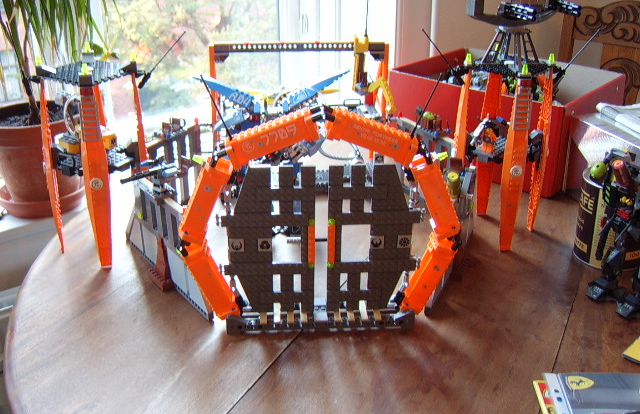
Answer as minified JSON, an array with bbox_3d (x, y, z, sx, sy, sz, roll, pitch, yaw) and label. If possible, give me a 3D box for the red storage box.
[{"bbox_3d":[0.353,-0.181,1.113,0.335,0.165,0.258,21,31,37],"label":"red storage box"}]

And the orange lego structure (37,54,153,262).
[{"bbox_3d":[-0.316,-0.073,0.812,0.136,0.264,0.136,-7,26,-17],"label":"orange lego structure"}]

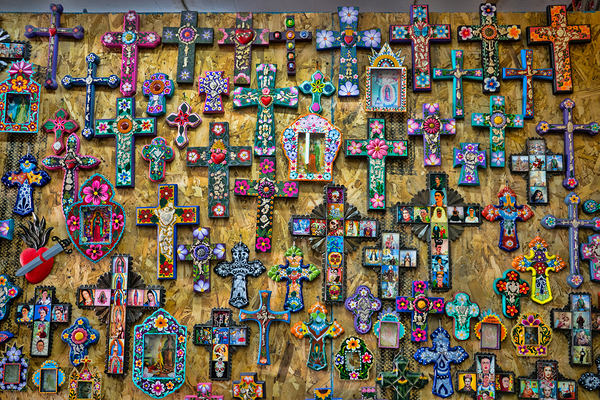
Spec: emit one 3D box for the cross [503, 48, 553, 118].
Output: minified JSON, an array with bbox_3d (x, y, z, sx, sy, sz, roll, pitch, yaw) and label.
[{"bbox_3d":[0.733,-0.372,1.817,0.154,0.224,0.027,1,-6,4],"label":"cross"}]

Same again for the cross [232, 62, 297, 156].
[{"bbox_3d":[-0.111,-0.294,1.862,0.212,0.309,0.022,0,-6,3],"label":"cross"}]

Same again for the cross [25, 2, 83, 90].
[{"bbox_3d":[-0.838,-0.520,1.928,0.202,0.301,0.030,1,-6,4],"label":"cross"}]

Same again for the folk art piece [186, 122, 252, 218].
[{"bbox_3d":[-0.263,-0.096,1.873,0.211,0.313,0.035,0,-6,0],"label":"folk art piece"}]

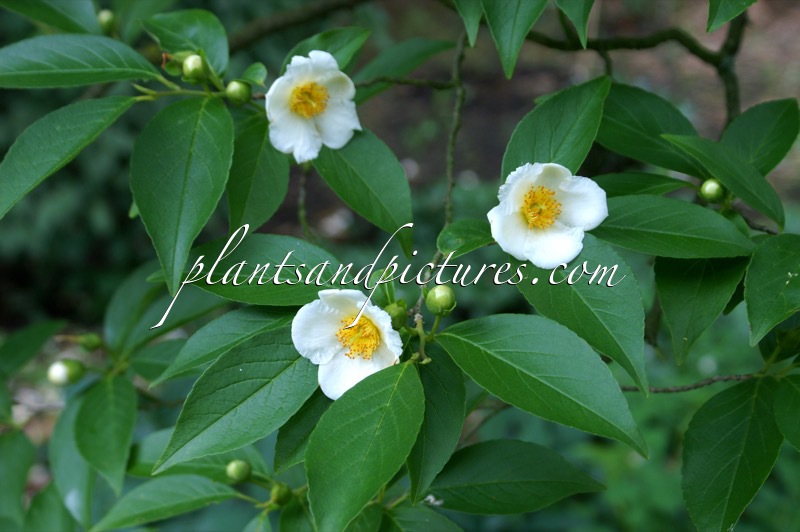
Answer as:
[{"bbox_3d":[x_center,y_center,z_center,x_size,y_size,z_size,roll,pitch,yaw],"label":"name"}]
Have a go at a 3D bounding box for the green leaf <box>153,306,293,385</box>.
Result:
[{"bbox_3d":[-0.074,0.036,0.805,0.101,0.013,0.039,-21,48,6],"label":"green leaf"}]

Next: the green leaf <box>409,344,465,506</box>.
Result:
[{"bbox_3d":[0.015,0.067,0.700,0.029,0.068,0.012,7,-12,-16],"label":"green leaf"}]

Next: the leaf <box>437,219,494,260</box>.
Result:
[{"bbox_3d":[0.032,-0.011,0.792,0.027,0.010,0.024,0,40,-11],"label":"leaf"}]

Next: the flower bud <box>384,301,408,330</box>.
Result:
[{"bbox_3d":[-0.002,0.023,0.770,0.011,0.013,0.011,-18,12,0],"label":"flower bud"}]

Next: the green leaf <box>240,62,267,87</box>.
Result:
[{"bbox_3d":[-0.068,-0.090,0.780,0.014,0.004,0.011,0,51,21],"label":"green leaf"}]

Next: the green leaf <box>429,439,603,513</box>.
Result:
[{"bbox_3d":[0.055,0.101,0.800,0.086,0.012,0.043,-2,56,0],"label":"green leaf"}]

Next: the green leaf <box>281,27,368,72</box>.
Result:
[{"bbox_3d":[-0.032,-0.090,0.725,0.056,0.013,0.032,-31,49,-31],"label":"green leaf"}]

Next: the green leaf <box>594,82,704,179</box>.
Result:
[{"bbox_3d":[0.118,-0.065,0.830,0.088,0.012,0.038,26,58,-7],"label":"green leaf"}]

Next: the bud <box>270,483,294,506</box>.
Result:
[{"bbox_3d":[-0.056,0.107,0.780,0.010,0.011,0.010,7,28,0],"label":"bud"}]

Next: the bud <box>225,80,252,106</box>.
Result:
[{"bbox_3d":[-0.075,-0.080,0.775,0.013,0.013,0.013,12,17,0],"label":"bud"}]

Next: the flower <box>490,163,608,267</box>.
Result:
[{"bbox_3d":[0.070,-0.024,0.785,0.056,0.050,0.026,-2,12,-7],"label":"flower"}]

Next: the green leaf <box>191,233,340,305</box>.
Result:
[{"bbox_3d":[-0.070,0.005,0.807,0.103,0.013,0.042,4,53,8],"label":"green leaf"}]

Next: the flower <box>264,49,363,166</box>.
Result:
[{"bbox_3d":[-0.040,-0.074,0.775,0.046,0.051,0.025,0,-2,-3],"label":"flower"}]

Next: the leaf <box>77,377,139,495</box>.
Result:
[{"bbox_3d":[-0.156,0.089,0.882,0.034,0.064,0.010,-6,-14,-1],"label":"leaf"}]

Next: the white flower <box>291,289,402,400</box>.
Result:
[{"bbox_3d":[-0.025,0.037,0.780,0.053,0.053,0.027,5,14,17],"label":"white flower"}]

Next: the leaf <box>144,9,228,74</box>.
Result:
[{"bbox_3d":[-0.091,-0.095,0.715,0.032,0.014,0.052,-33,55,-27],"label":"leaf"}]

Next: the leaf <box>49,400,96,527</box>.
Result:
[{"bbox_3d":[-0.169,0.098,0.860,0.031,0.078,0.013,-6,-20,14],"label":"leaf"}]

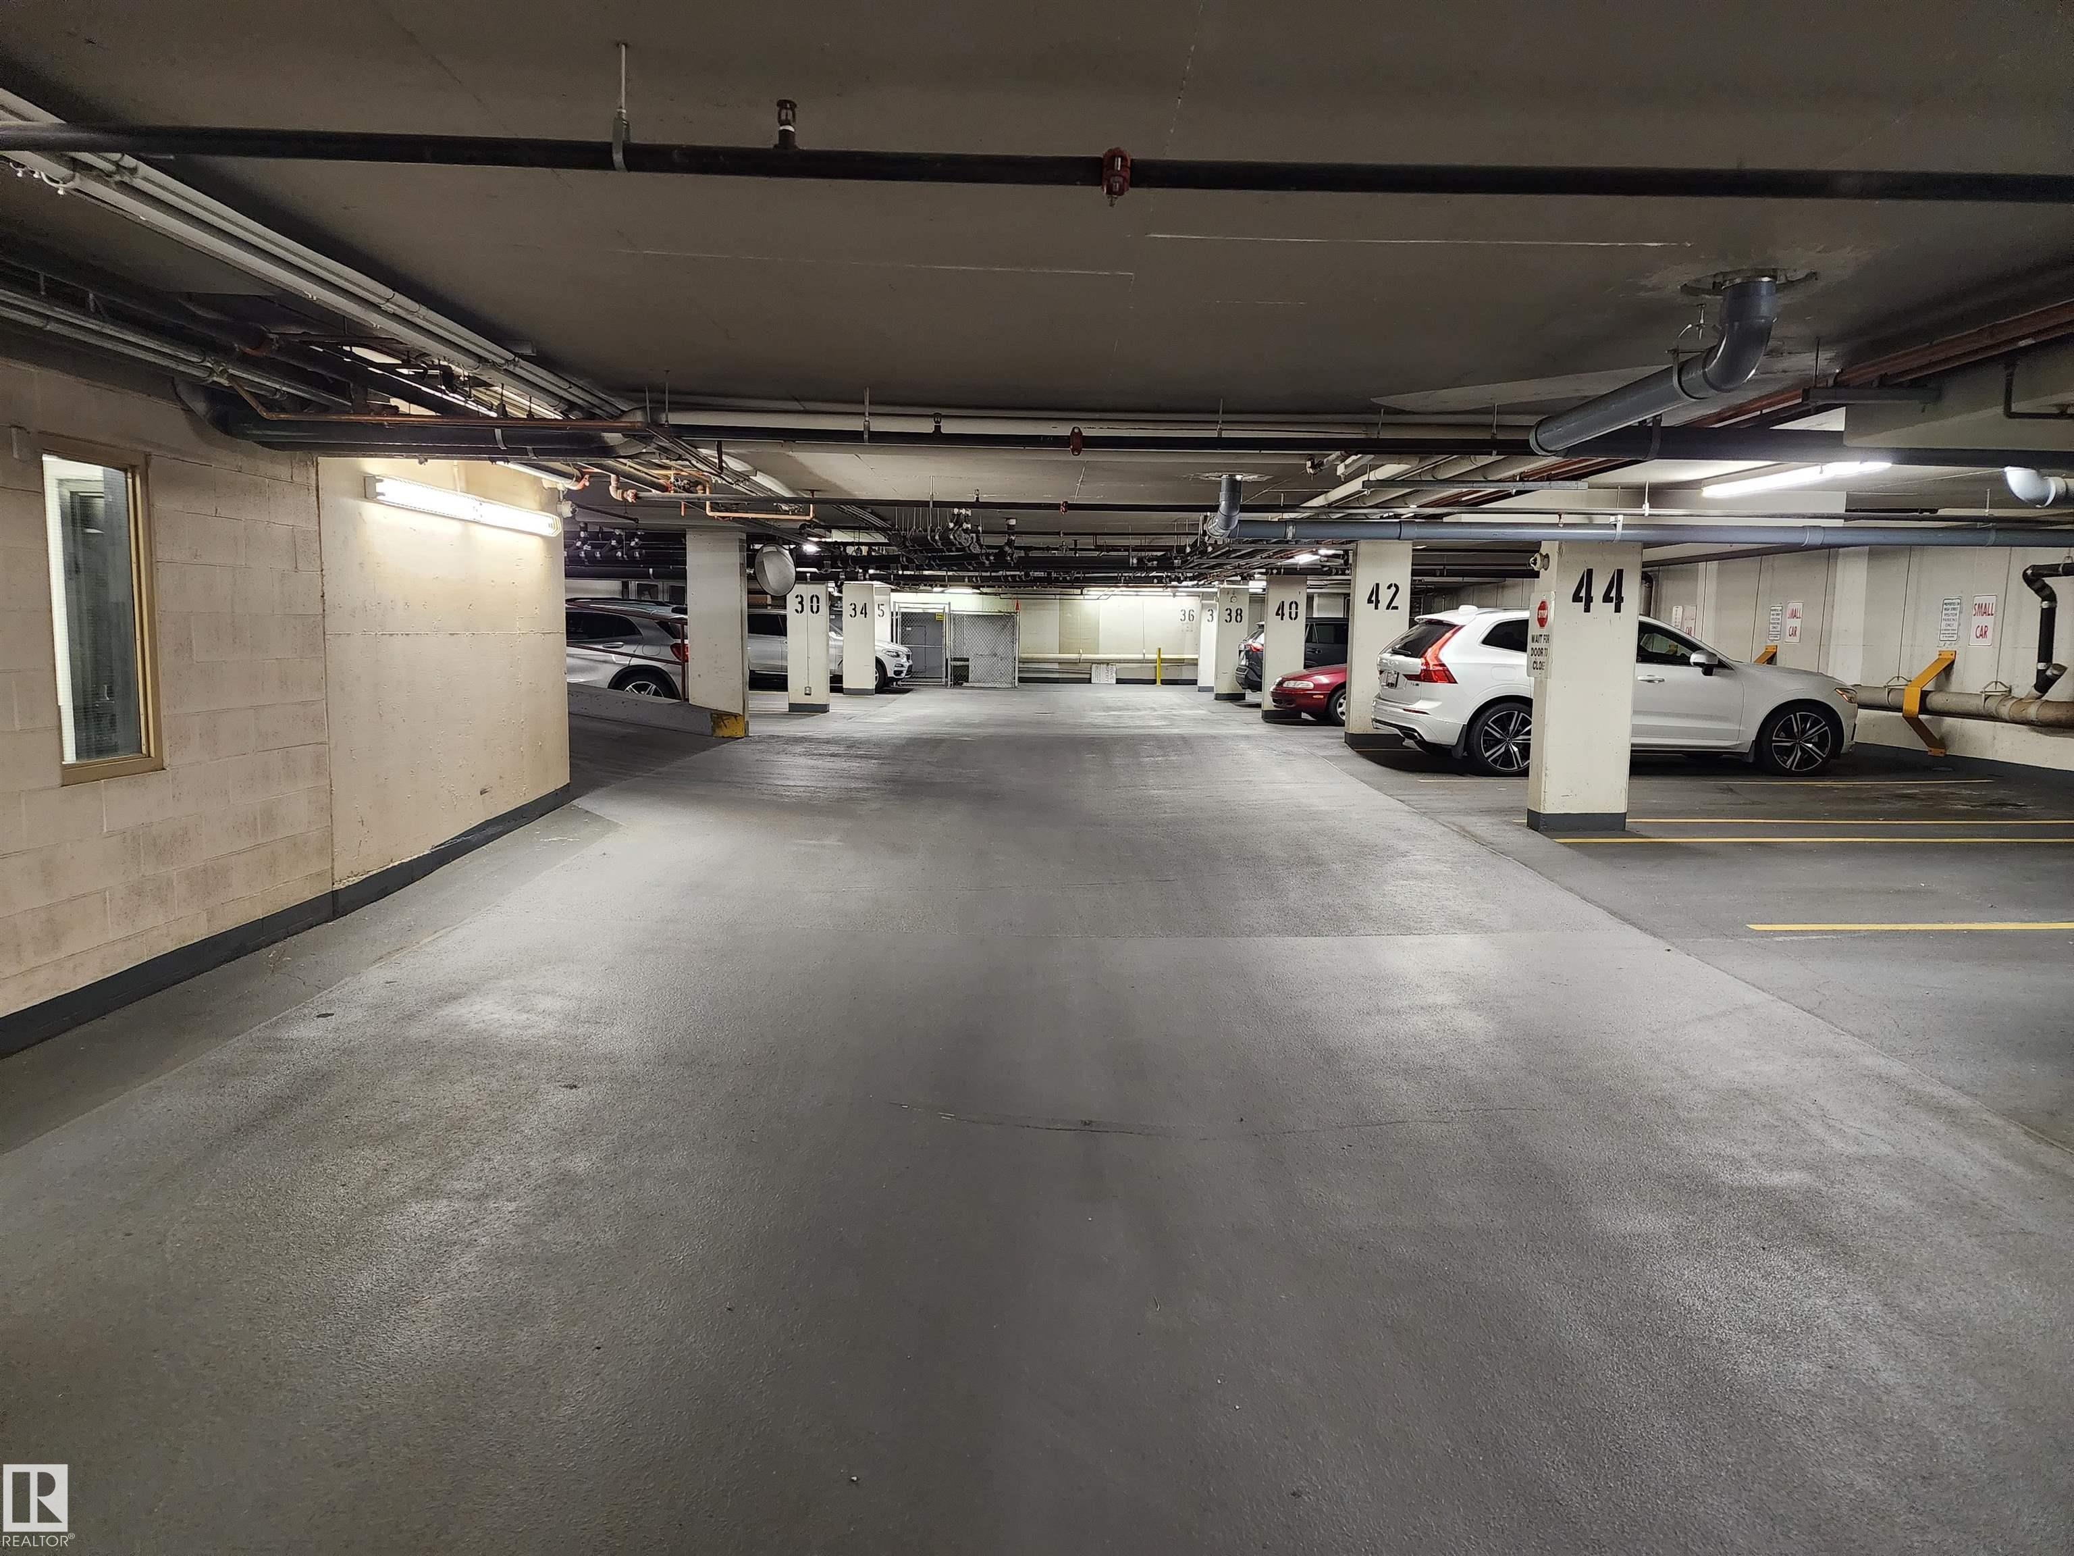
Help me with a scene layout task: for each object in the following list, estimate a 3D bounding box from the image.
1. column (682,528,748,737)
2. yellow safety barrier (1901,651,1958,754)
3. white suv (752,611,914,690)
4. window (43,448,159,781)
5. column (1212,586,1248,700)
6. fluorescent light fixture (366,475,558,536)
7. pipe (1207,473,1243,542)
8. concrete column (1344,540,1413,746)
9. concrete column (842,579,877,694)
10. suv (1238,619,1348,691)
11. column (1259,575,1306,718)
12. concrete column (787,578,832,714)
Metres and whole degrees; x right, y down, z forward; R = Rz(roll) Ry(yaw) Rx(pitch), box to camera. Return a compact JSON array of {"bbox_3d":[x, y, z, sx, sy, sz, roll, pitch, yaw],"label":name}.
[{"bbox_3d":[-3.508,-1.597,15.236,0.610,2.270,0.310,1,6,0],"label":"column"},{"bbox_3d":[9.116,-0.749,14.053,0.310,1.060,0.250,1,6,0],"label":"yellow safety barrier"},{"bbox_3d":[-4.988,-2.736,29.267,4.680,1.670,1.890,1,6,3],"label":"white suv"},{"bbox_3d":[-3.463,-0.601,5.073,0.120,1.220,0.600,1,6,0],"label":"window"},{"bbox_3d":[3.828,-2.632,27.187,0.610,2.200,0.310,1,6,0],"label":"column"},{"bbox_3d":[-3.245,-1.557,8.043,0.090,0.130,2.520,1,6,0],"label":"fluorescent light fixture"},{"bbox_3d":[1.168,-1.681,8.563,0.230,0.420,0.300,1,6,0],"label":"pipe"},{"bbox_3d":[3.917,-1.509,15.809,0.610,2.380,0.300,1,6,0],"label":"concrete column"},{"bbox_3d":[-3.451,-2.716,26.913,0.610,2.196,0.310,1,6,0],"label":"concrete column"},{"bbox_3d":[6.212,-2.201,26.283,4.600,1.680,1.880,1,6,0],"label":"suv"},{"bbox_3d":[3.948,-2.086,21.872,0.610,2.380,0.300,1,6,0],"label":"column"},{"bbox_3d":[-3.430,-2.077,20.847,0.610,2.130,0.310,1,6,0],"label":"concrete column"}]

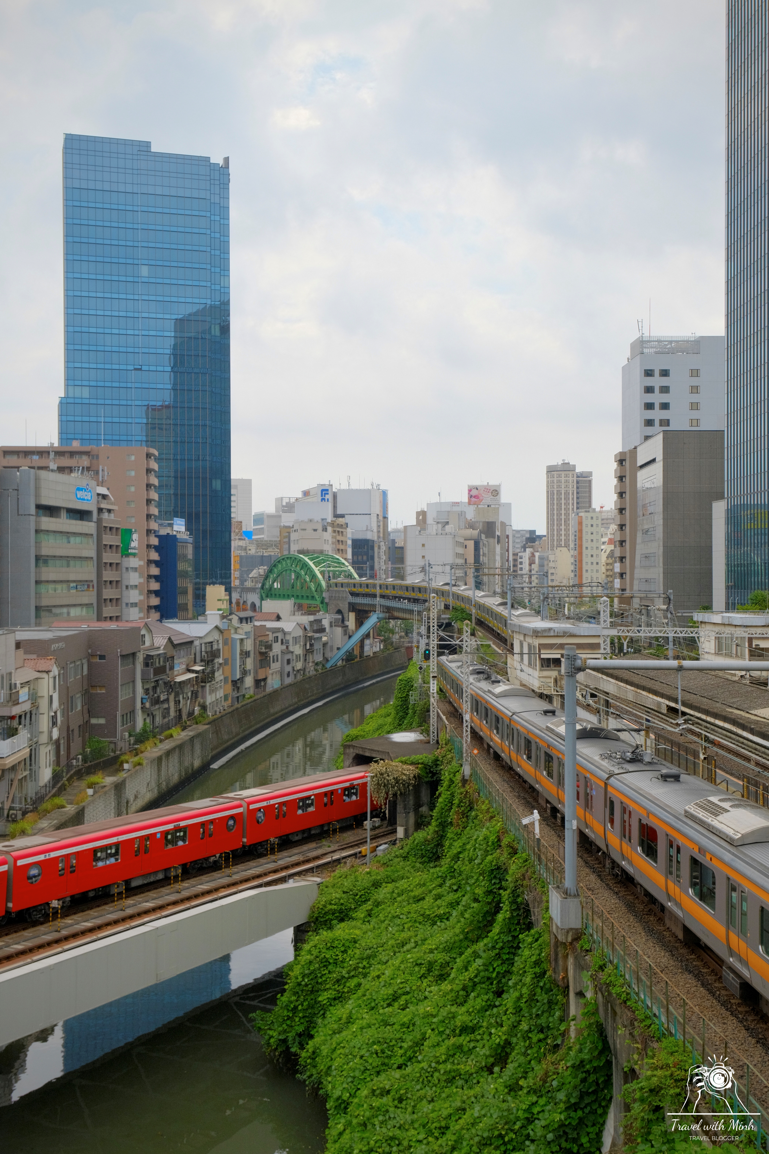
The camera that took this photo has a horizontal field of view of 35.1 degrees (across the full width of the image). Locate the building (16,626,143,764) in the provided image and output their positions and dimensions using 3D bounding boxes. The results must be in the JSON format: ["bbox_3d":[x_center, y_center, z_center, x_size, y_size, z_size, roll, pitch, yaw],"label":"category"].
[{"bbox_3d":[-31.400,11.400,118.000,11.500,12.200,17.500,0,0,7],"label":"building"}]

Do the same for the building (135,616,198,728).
[{"bbox_3d":[-26.900,11.500,139.500,6.800,12.200,14.500,0,0,12],"label":"building"}]

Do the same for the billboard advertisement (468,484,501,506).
[{"bbox_3d":[31.100,-25.600,380.000,10.000,6.000,0.900,0,0,3],"label":"billboard advertisement"}]

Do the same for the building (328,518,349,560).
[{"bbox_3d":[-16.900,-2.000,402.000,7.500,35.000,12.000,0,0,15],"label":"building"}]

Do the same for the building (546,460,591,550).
[{"bbox_3d":[113.500,-26.500,752.000,27.000,85.000,28.000,0,0,7],"label":"building"}]

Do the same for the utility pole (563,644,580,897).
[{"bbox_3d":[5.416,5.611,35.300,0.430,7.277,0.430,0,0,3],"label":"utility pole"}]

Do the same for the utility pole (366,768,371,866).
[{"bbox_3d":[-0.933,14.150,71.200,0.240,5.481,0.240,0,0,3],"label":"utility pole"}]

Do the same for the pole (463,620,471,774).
[{"bbox_3d":[4.540,6.500,67.000,0.430,8.600,0.430,0,0,-3],"label":"pole"}]

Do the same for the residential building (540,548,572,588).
[{"bbox_3d":[81.890,0.328,576.000,12.500,29.345,14.000,0,0,0],"label":"residential building"}]

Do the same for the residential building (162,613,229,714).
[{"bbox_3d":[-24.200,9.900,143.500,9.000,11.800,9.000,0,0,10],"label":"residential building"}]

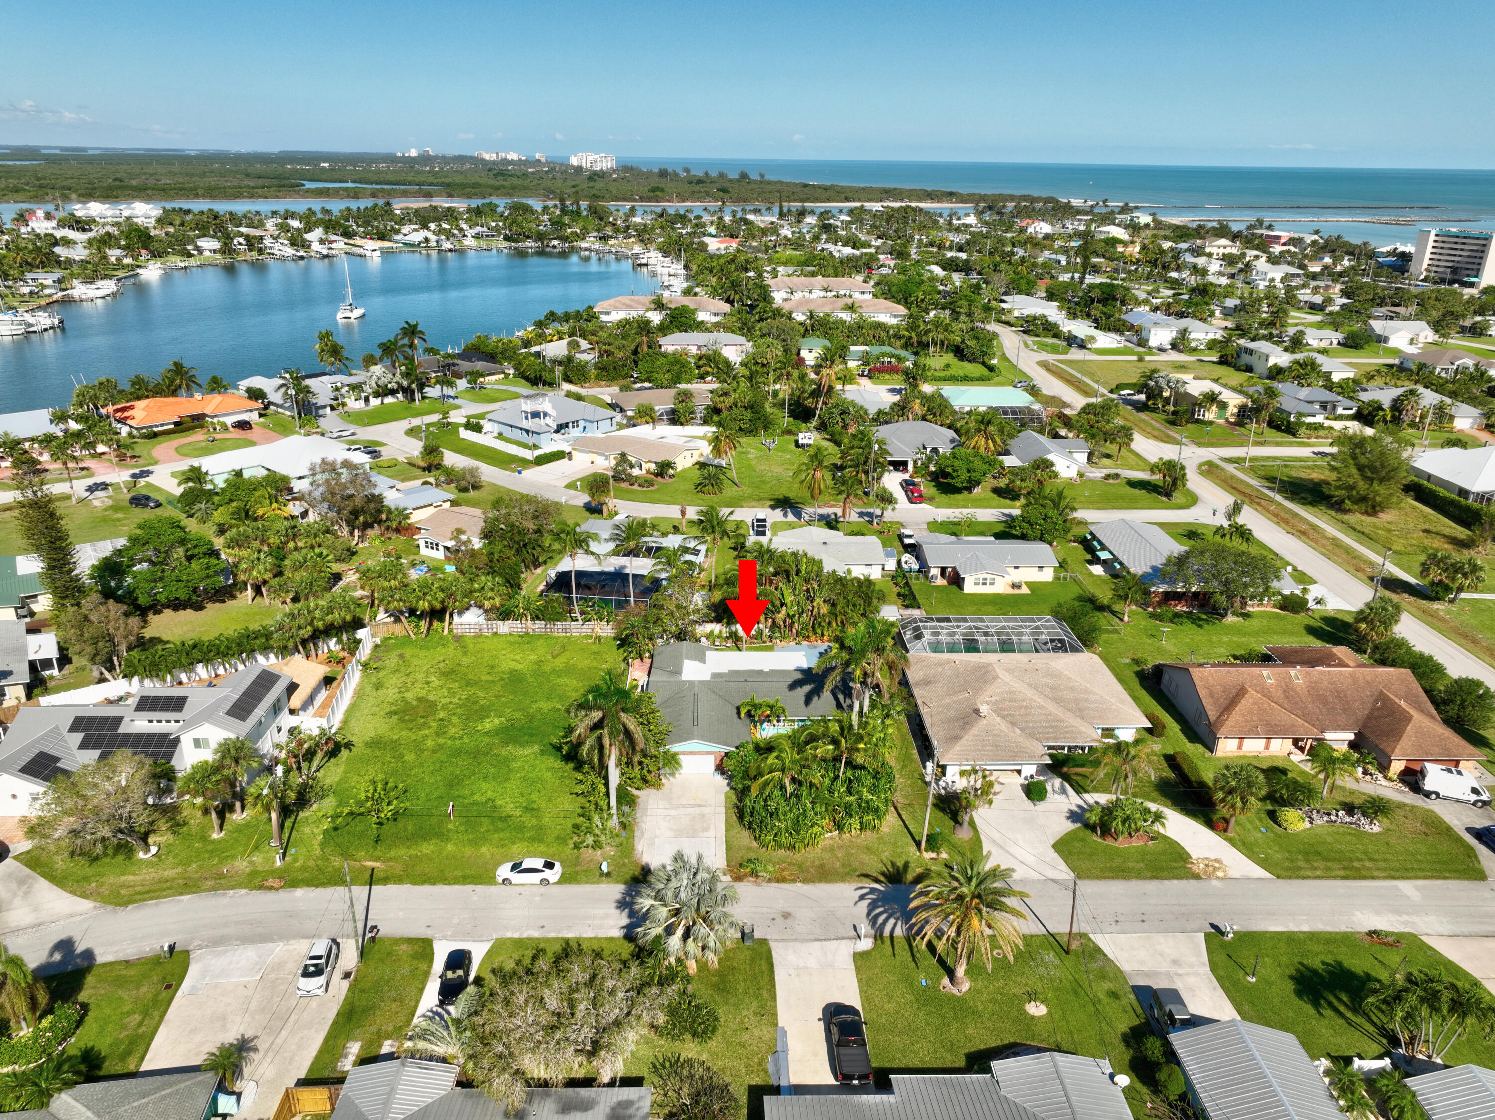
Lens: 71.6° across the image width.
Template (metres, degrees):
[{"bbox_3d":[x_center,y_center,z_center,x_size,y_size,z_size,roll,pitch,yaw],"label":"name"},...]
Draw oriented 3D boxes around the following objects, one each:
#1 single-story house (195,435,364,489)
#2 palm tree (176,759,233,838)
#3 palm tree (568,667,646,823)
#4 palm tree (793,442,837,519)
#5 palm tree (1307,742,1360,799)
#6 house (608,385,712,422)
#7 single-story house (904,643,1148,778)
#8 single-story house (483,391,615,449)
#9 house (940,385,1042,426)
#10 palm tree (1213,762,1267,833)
[{"bbox_3d":[-78.650,-16.759,174.253,21.000,5.900,23.000,19,28,39],"label":"single-story house"},{"bbox_3d":[-42.980,19.150,83.090,4.600,6.700,4.600,1,21,0],"label":"palm tree"},{"bbox_3d":[-11.071,15.504,83.136,6.200,14.200,6.200,0,21,-2],"label":"palm tree"},{"bbox_3d":[10.353,-10.605,152.768,6.200,12.800,6.200,1,21,0],"label":"palm tree"},{"bbox_3d":[50.031,18.636,88.528,4.500,6.200,4.500,0,21,-2],"label":"palm tree"},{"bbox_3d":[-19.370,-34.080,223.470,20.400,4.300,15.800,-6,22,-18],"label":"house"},{"bbox_3d":[27.300,14.000,101.190,21.300,5.000,22.000,0,21,-1],"label":"single-story house"},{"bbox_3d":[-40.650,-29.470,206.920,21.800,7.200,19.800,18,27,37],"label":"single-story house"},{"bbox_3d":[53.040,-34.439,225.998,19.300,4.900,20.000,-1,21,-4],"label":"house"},{"bbox_3d":[40.223,19.688,84.881,4.500,6.600,4.500,1,21,0],"label":"palm tree"}]

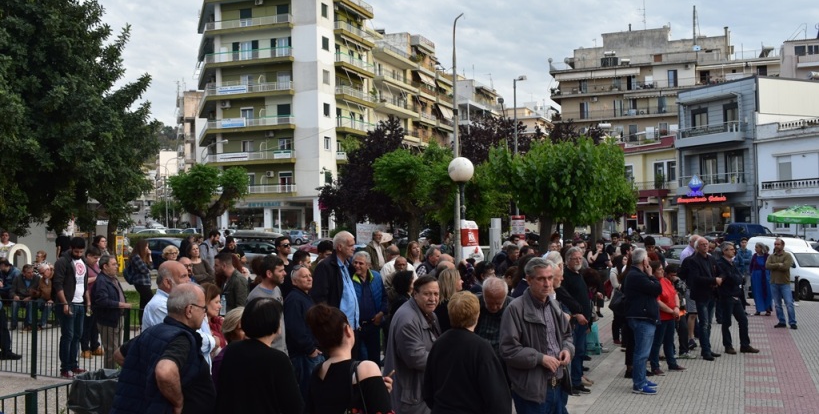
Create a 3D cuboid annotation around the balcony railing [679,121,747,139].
[{"bbox_3d":[19.893,-5.086,54.300,0.850,0.750,5.200,0,-1,-27],"label":"balcony railing"}]

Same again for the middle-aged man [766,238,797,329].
[{"bbox_3d":[7.166,1.482,15.775,0.580,1.730,0.400,-2,-2,38],"label":"middle-aged man"}]

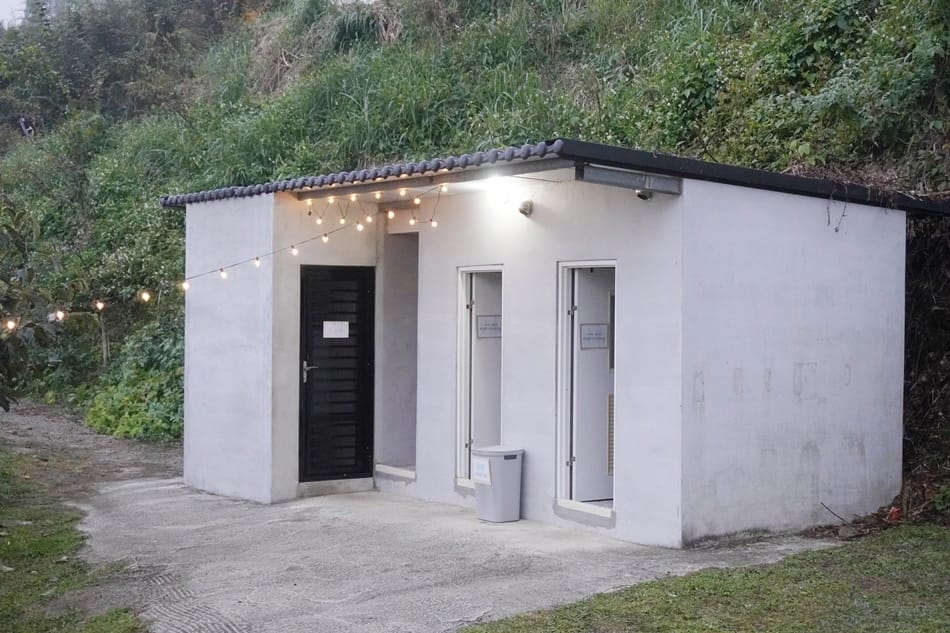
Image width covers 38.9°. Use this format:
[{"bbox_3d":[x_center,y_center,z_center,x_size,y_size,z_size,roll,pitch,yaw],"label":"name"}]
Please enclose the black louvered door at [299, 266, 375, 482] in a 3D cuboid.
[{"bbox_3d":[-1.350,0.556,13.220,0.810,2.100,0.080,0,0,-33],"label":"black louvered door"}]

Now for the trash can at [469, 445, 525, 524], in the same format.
[{"bbox_3d":[0.198,1.403,11.200,0.320,0.590,0.380,0,0,-33],"label":"trash can"}]

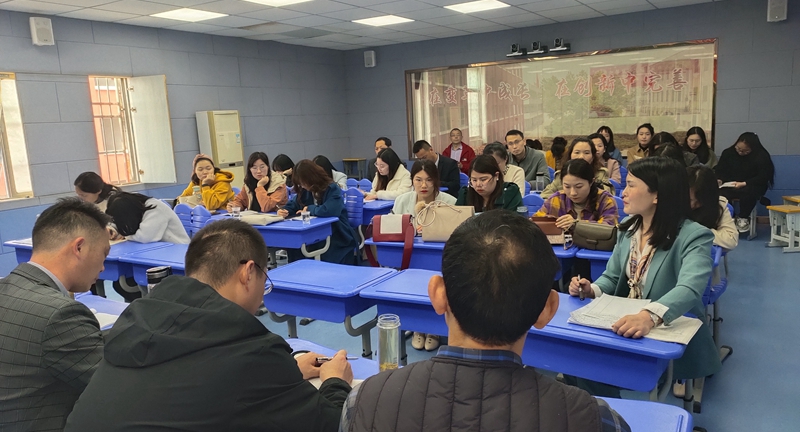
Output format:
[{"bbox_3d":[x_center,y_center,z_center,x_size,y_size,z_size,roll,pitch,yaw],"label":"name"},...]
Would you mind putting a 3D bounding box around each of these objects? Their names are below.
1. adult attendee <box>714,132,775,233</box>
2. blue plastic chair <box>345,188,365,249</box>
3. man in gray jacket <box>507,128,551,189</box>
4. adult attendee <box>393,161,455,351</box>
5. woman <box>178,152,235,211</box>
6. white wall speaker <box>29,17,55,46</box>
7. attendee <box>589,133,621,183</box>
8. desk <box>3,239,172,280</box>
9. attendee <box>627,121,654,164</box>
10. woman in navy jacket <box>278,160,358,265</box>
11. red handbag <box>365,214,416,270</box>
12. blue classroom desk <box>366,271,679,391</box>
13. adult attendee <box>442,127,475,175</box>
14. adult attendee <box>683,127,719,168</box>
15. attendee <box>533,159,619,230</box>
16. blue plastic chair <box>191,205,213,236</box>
[{"bbox_3d":[3.654,-0.333,5.690,0.700,1.120,0.580,-10,12,-33],"label":"adult attendee"},{"bbox_3d":[-0.538,0.259,4.627,0.400,0.870,0.460,4,13,32],"label":"blue plastic chair"},{"bbox_3d":[1.176,-0.137,5.036,0.520,1.321,0.650,2,12,22],"label":"man in gray jacket"},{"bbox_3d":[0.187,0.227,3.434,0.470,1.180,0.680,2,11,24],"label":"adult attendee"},{"bbox_3d":[-1.667,0.083,4.630,0.500,1.220,0.700,2,11,24],"label":"woman"},{"bbox_3d":[-3.350,-1.714,4.943,0.160,0.260,0.180,4,13,31],"label":"white wall speaker"},{"bbox_3d":[1.943,-0.191,5.146,0.480,1.210,0.700,4,13,34],"label":"attendee"},{"bbox_3d":[-2.148,0.567,3.752,1.250,0.760,0.420,3,13,29],"label":"desk"},{"bbox_3d":[2.773,-0.408,6.139,0.470,1.272,0.650,4,13,32],"label":"attendee"},{"bbox_3d":[-0.548,0.144,4.456,0.750,1.200,0.580,-11,14,-36],"label":"woman in navy jacket"},{"bbox_3d":[-0.064,0.150,2.982,0.250,0.300,0.140,1,11,20],"label":"red handbag"},{"bbox_3d":[0.427,0.693,1.987,1.160,0.760,0.420,3,12,30],"label":"blue classroom desk"},{"bbox_3d":[0.817,-0.551,7.381,0.520,1.310,0.720,2,12,24],"label":"adult attendee"},{"bbox_3d":[3.111,-0.329,5.597,0.480,1.200,0.700,5,13,37],"label":"adult attendee"},{"bbox_3d":[1.065,0.272,3.218,0.520,1.228,0.620,1,12,20],"label":"attendee"},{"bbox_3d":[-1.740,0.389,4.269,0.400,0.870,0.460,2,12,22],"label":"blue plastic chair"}]

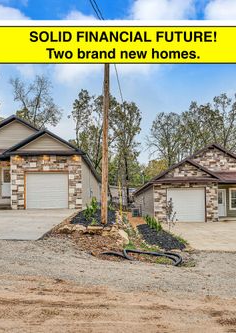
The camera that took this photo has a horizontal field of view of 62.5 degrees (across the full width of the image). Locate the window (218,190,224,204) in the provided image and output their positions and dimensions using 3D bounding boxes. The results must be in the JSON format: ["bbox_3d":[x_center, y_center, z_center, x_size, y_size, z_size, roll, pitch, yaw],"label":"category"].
[{"bbox_3d":[8.025,2.432,15.250,0.580,1.080,0.080,-1,-3,0],"label":"window"}]

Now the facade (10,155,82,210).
[{"bbox_3d":[-4.768,1.086,13.150,4.780,3.600,0.400,-1,-3,0],"label":"facade"}]

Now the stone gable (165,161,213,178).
[{"bbox_3d":[5.041,0.250,14.020,3.500,1.300,0.300,-1,-3,0],"label":"stone gable"}]

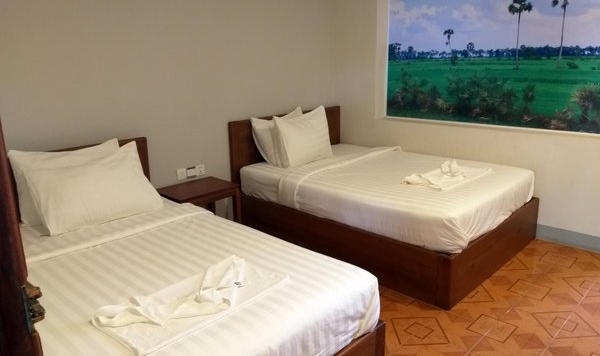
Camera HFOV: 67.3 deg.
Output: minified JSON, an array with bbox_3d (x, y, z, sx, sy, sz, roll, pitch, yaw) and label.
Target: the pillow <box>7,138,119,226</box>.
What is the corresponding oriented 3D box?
[{"bbox_3d":[-1.492,0.028,3.032,0.690,0.460,0.160,-16,8,-42],"label":"pillow"}]

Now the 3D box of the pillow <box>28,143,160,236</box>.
[{"bbox_3d":[-1.319,0.051,2.946,0.710,0.480,0.170,-16,-10,-42],"label":"pillow"}]

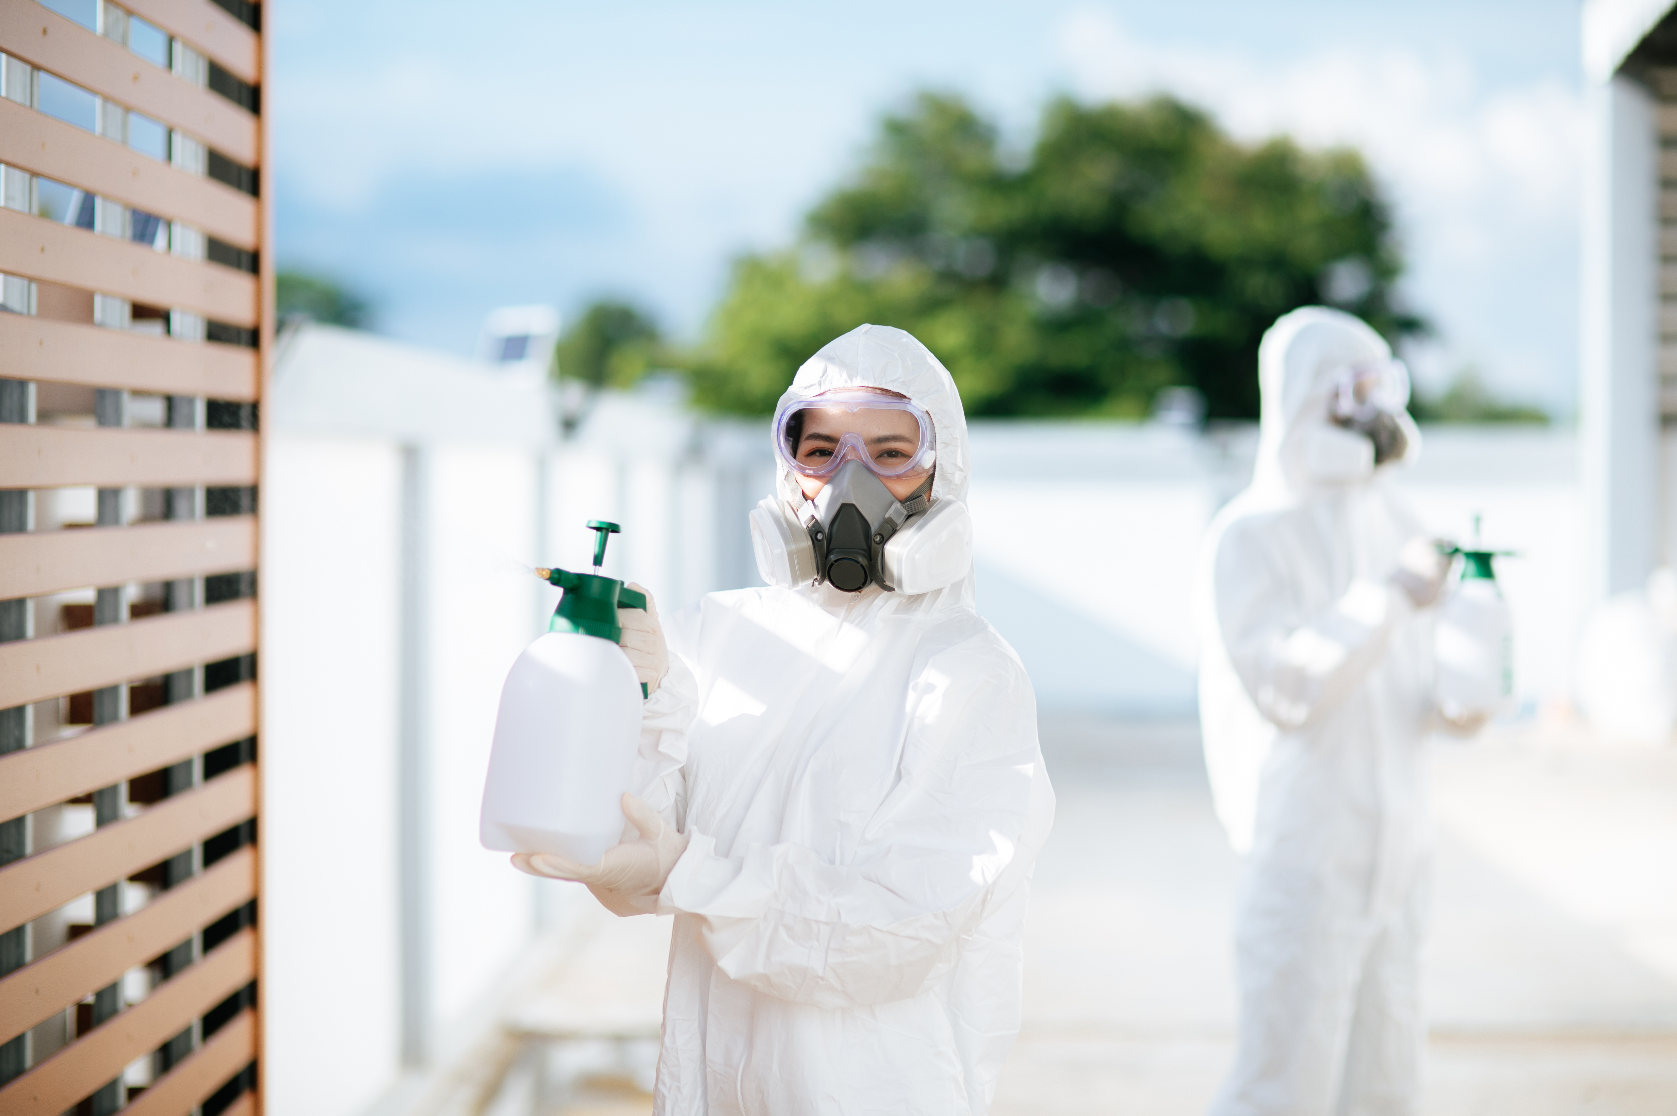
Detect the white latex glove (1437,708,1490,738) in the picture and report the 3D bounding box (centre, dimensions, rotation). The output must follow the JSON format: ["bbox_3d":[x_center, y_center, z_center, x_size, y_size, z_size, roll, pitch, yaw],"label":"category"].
[{"bbox_3d":[0.853,0.228,5.450,0.080,0.050,0.110,0,1,-18],"label":"white latex glove"}]

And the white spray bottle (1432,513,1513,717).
[{"bbox_3d":[0.878,0.087,5.450,0.135,0.286,0.120,1,1,18],"label":"white spray bottle"}]

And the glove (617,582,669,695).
[{"bbox_3d":[-0.168,0.069,3.370,0.085,0.100,0.070,19,-13,-42],"label":"glove"}]

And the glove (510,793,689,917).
[{"bbox_3d":[-0.200,0.248,3.310,0.150,0.103,0.100,1,1,-3],"label":"glove"}]

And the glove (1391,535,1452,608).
[{"bbox_3d":[0.799,0.019,5.430,0.085,0.100,0.085,1,1,18],"label":"glove"}]

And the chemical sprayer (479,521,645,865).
[{"bbox_3d":[-0.221,0.104,3.322,0.138,0.285,0.124,19,-13,-42],"label":"chemical sprayer"}]

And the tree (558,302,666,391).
[{"bbox_3d":[-4.333,-2.589,75.000,2.700,4.580,2.700,1,1,0],"label":"tree"}]

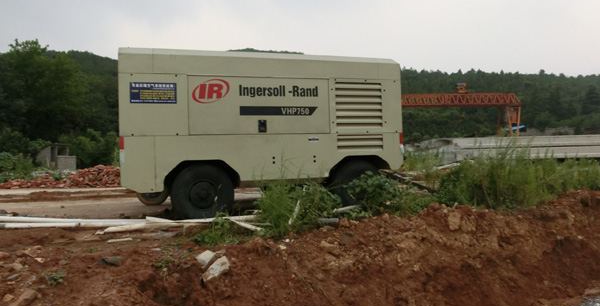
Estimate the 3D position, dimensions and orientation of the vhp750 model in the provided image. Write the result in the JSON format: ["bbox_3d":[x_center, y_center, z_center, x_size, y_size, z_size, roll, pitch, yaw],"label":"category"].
[{"bbox_3d":[-0.616,-0.241,6.862,3.900,2.272,1.950,-1,-1,-15],"label":"vhp750 model"}]

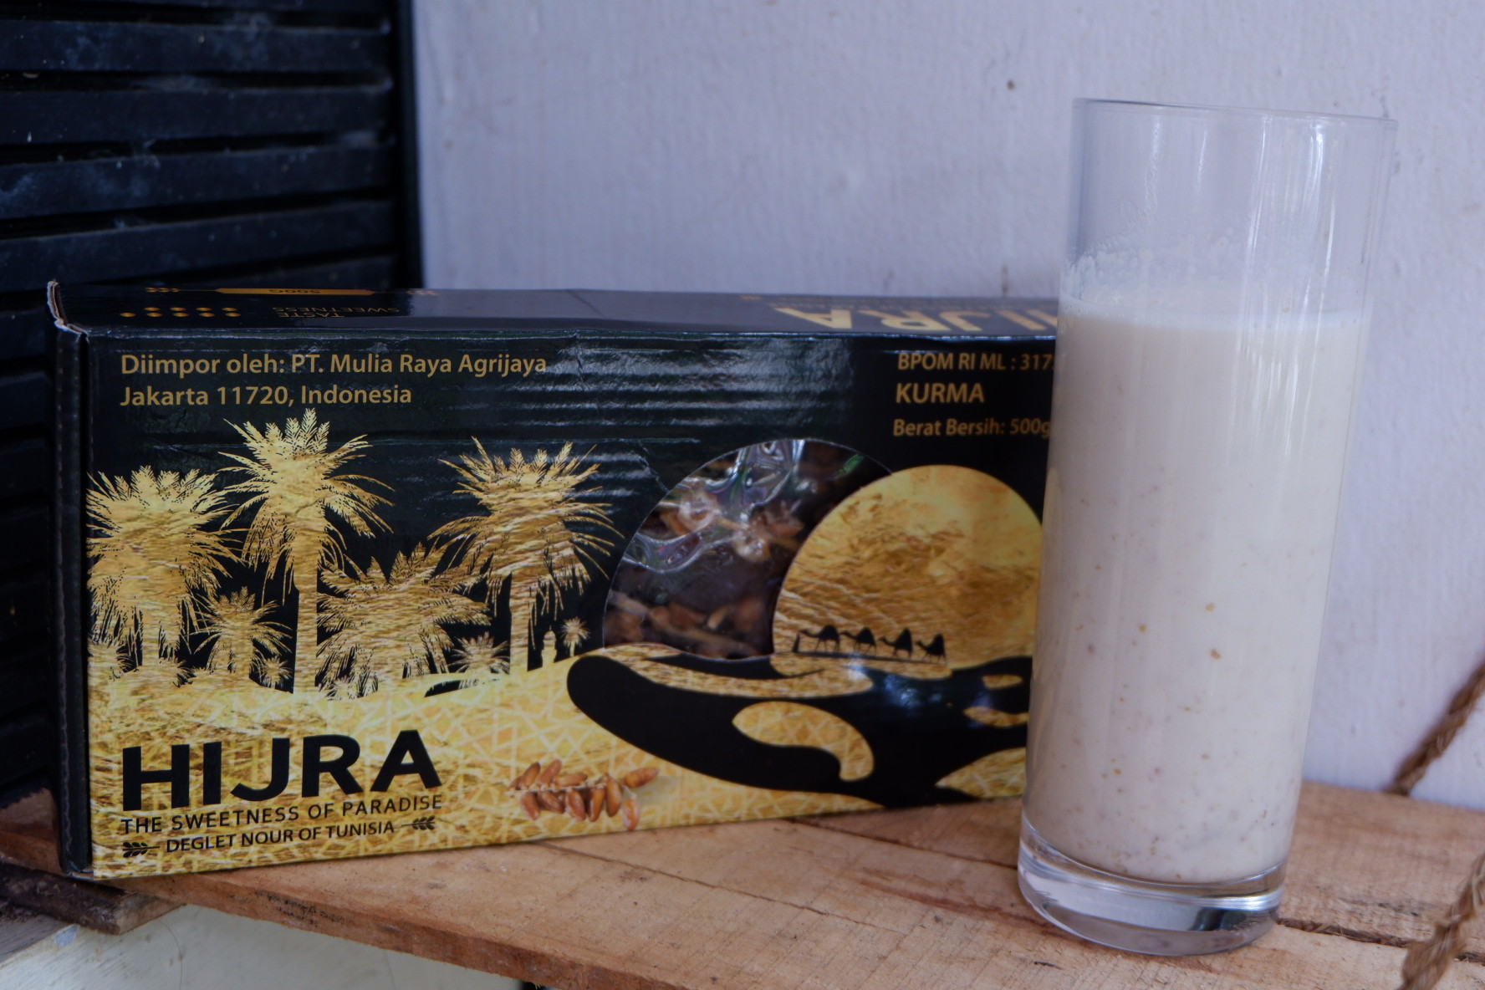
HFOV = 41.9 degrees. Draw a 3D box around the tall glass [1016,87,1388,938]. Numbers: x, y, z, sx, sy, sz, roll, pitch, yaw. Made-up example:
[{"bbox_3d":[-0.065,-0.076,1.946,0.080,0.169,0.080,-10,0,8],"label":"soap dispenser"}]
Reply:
[{"bbox_3d":[0.084,0.005,0.368,0.057,0.154,0.057,3,13,0],"label":"tall glass"}]

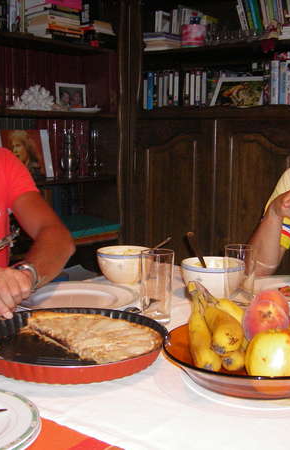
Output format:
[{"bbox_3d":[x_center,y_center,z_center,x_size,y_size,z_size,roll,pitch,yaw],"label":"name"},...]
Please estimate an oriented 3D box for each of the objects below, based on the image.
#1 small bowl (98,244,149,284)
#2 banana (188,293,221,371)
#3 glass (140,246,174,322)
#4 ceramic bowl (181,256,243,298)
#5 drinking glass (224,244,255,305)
[{"bbox_3d":[-0.048,0.095,1.399,0.126,0.070,0.126,0,7,0],"label":"small bowl"},{"bbox_3d":[0.076,0.135,0.785,0.037,0.050,0.155,0,38,-4],"label":"banana"},{"bbox_3d":[0.023,0.107,1.083,0.059,0.119,0.059,0,7,0],"label":"glass"},{"bbox_3d":[0.140,0.112,1.244,0.130,0.069,0.130,0,7,0],"label":"ceramic bowl"},{"bbox_3d":[0.186,0.099,1.197,0.057,0.113,0.057,0,7,0],"label":"drinking glass"}]

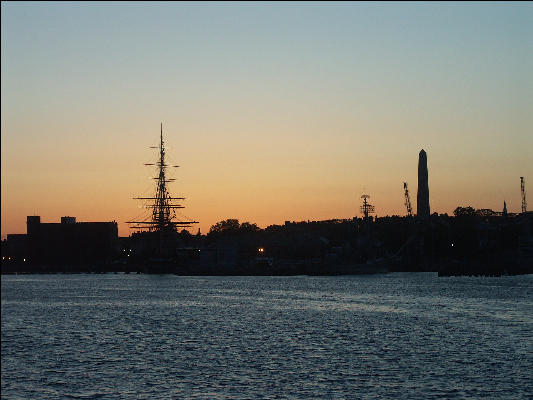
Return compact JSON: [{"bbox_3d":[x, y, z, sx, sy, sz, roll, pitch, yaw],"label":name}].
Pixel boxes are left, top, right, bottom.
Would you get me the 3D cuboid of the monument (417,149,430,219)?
[{"bbox_3d":[119.252,-4.609,1180.000,9.300,67.400,9.300,0,-2,-15],"label":"monument"}]

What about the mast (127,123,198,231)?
[{"bbox_3d":[-42.991,-7.751,643.000,29.500,48.160,18.000,0,-2,0],"label":"mast"}]

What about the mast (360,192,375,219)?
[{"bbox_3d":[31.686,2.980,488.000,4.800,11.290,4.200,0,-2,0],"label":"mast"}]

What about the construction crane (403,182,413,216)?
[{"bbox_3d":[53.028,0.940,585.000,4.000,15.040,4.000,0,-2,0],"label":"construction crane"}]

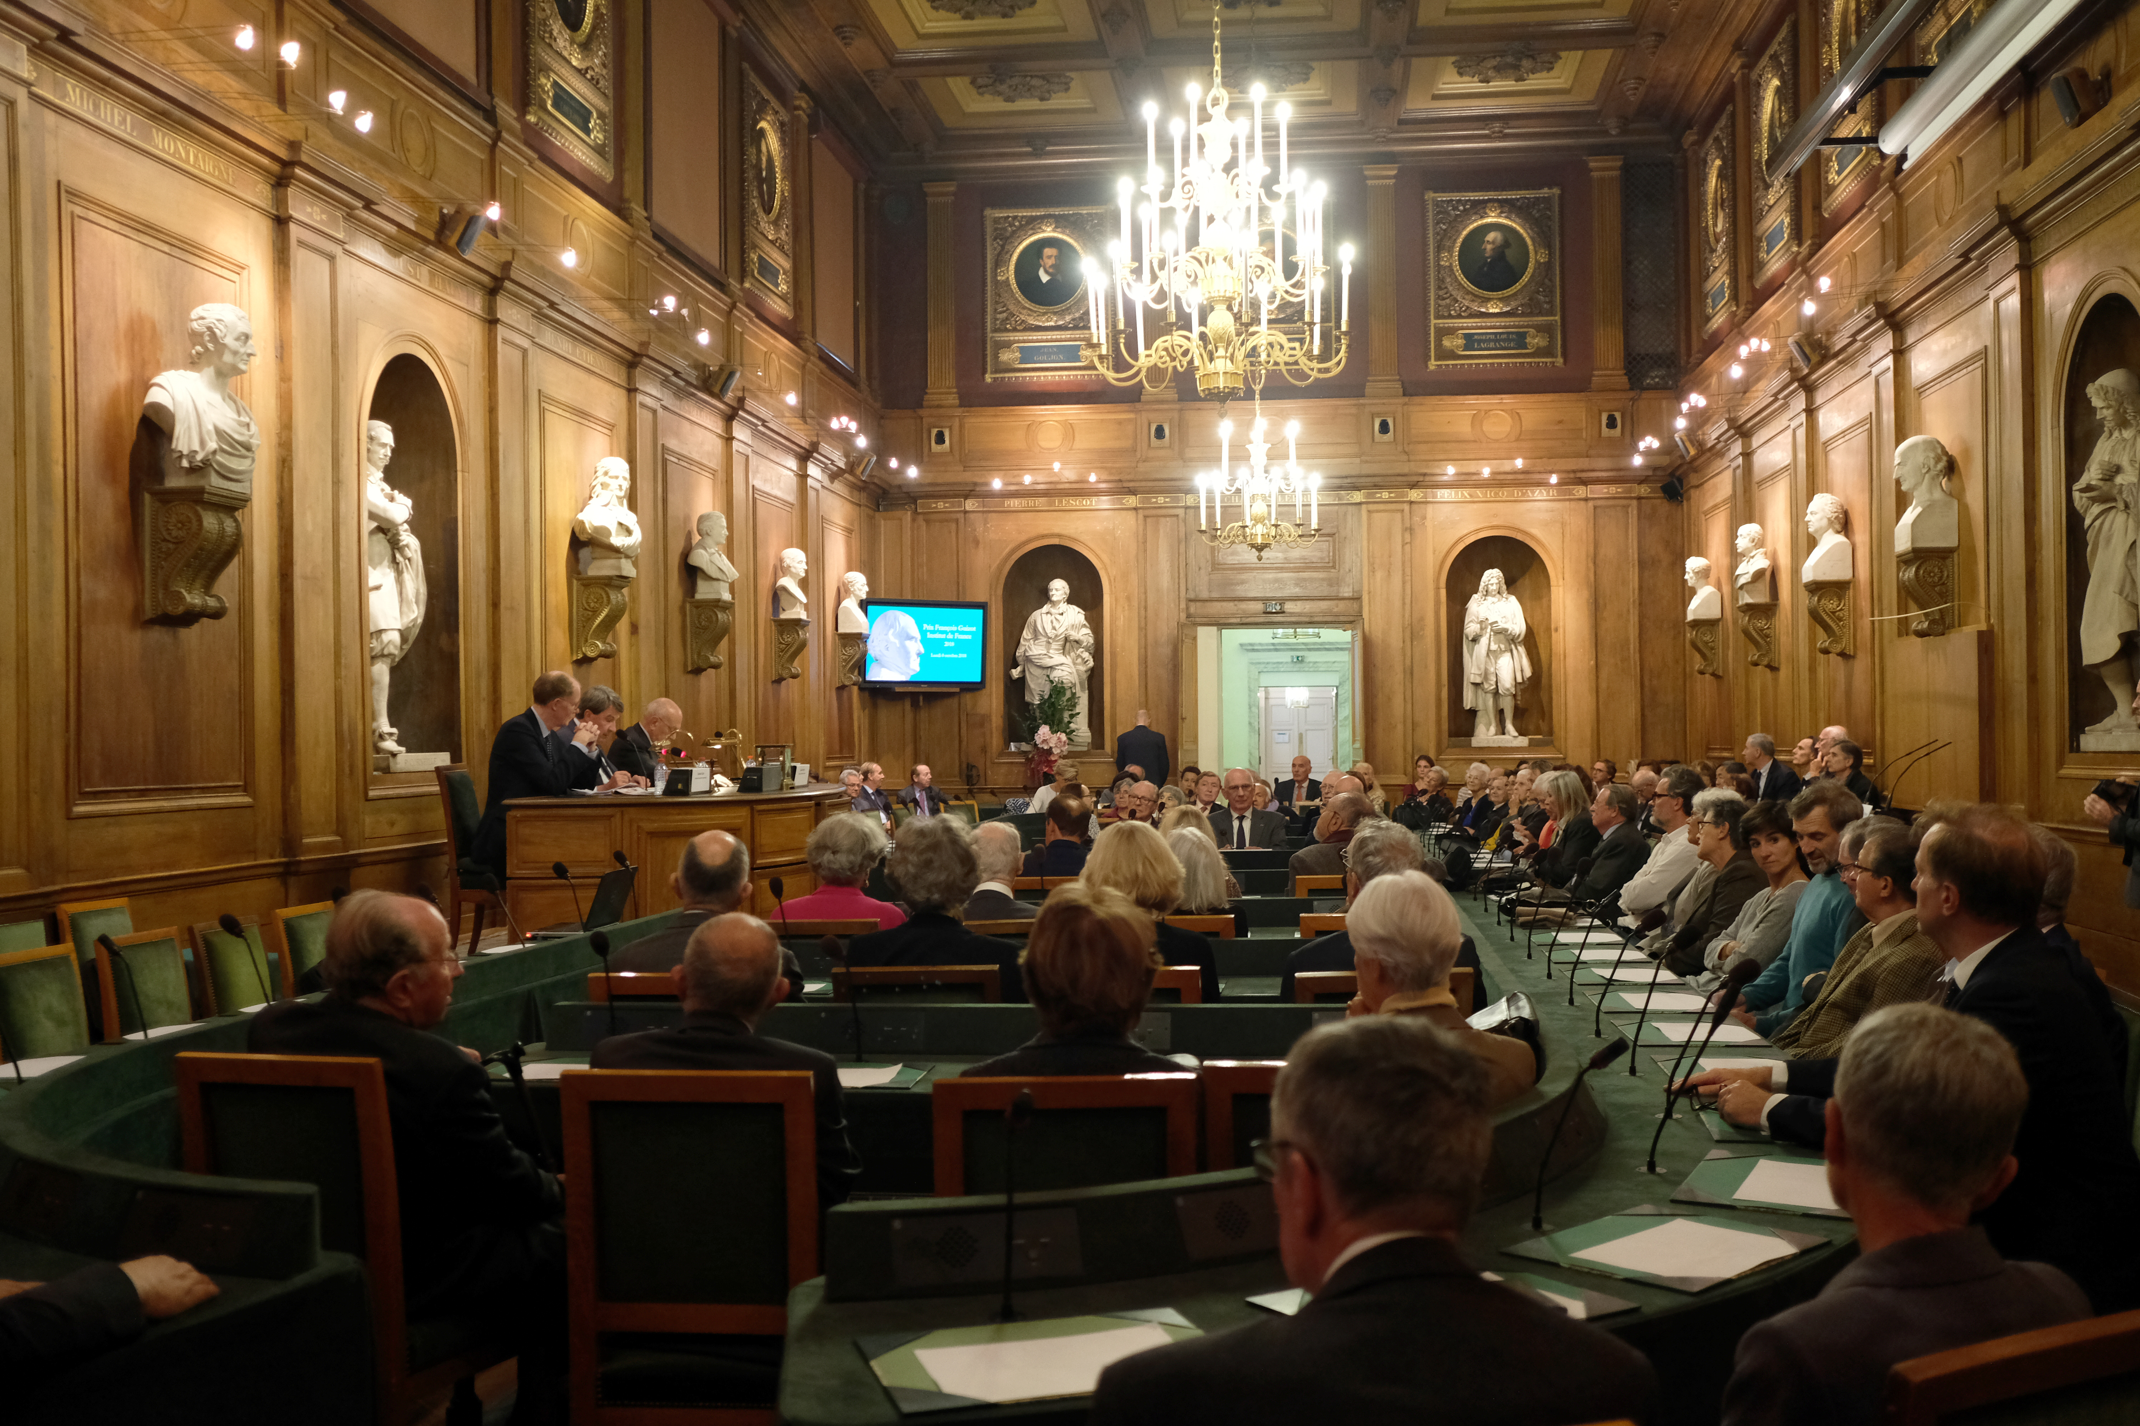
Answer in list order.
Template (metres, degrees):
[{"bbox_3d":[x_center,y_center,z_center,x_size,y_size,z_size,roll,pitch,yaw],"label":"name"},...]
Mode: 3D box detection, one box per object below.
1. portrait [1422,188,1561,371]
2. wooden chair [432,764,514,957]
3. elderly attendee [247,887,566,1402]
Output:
[{"bbox_3d":[4.471,-4.524,21.772,1.435,1.838,0.120,-1,-1,6],"label":"portrait"},{"bbox_3d":[-2.662,0.710,9.871,0.540,0.910,0.440,-1,-1,2],"label":"wooden chair"},{"bbox_3d":[-1.210,0.930,4.110,0.500,1.180,0.670,-1,-1,41],"label":"elderly attendee"}]

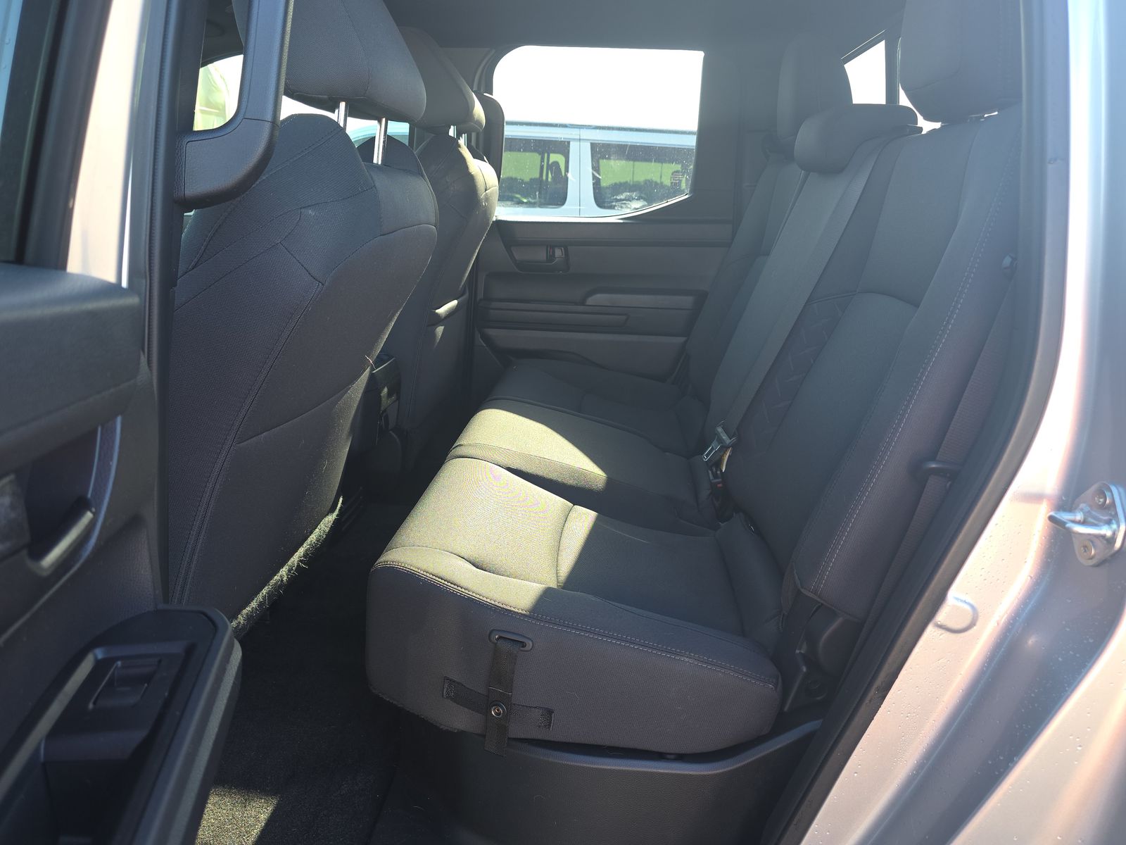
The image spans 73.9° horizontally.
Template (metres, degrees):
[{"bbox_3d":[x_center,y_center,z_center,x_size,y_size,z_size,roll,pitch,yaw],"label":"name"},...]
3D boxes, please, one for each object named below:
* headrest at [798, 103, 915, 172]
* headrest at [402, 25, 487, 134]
[{"bbox_3d":[0.529,-0.511,1.371,0.163,0.118,0.266,2,16,4],"label":"headrest"},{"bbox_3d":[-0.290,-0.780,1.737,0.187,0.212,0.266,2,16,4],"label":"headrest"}]

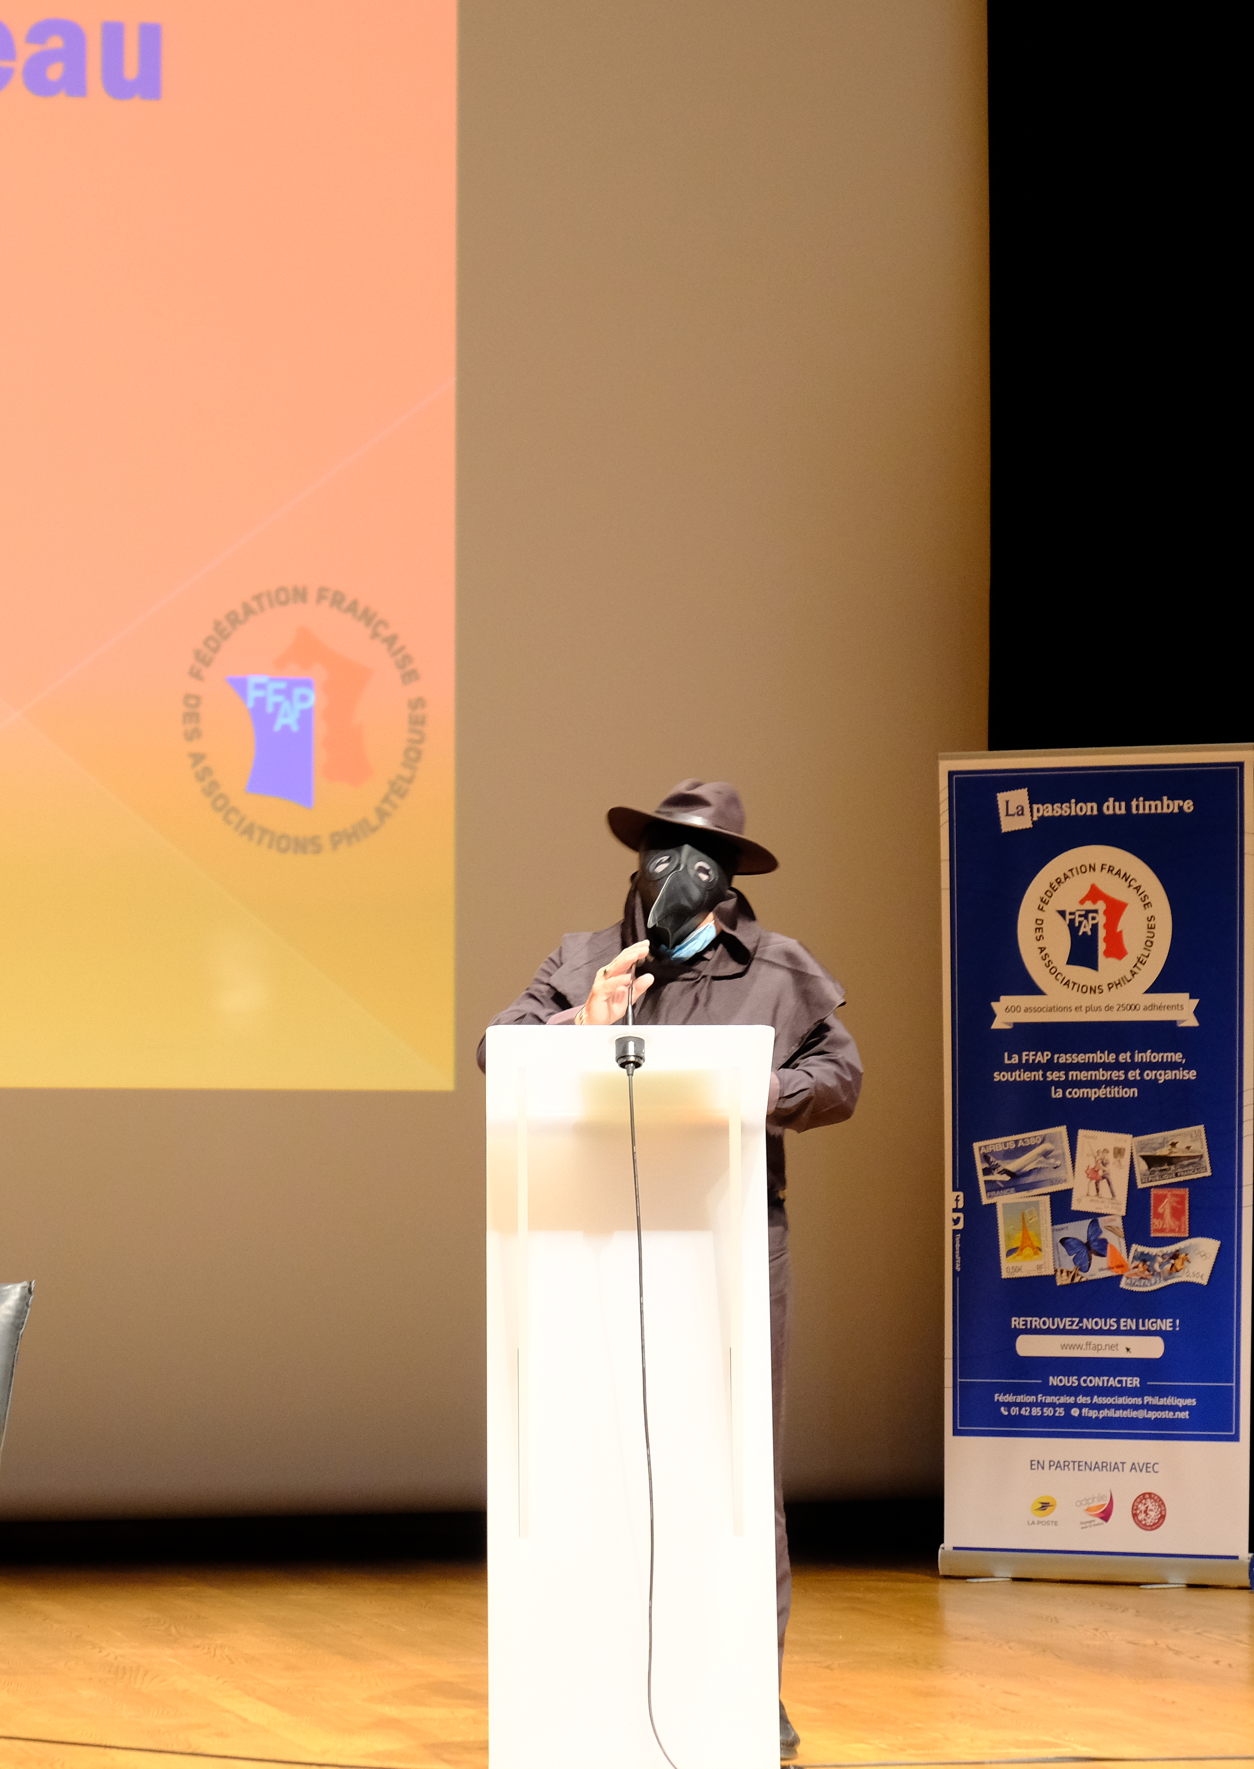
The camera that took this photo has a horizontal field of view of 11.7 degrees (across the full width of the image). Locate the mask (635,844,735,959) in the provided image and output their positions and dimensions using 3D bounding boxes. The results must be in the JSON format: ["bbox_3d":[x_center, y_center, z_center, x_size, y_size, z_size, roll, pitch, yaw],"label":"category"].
[{"bbox_3d":[0.098,0.027,10.480,0.165,0.200,0.200,12,-4,14],"label":"mask"}]

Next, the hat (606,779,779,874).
[{"bbox_3d":[0.127,-0.120,10.580,0.310,0.125,0.340,16,-8,11],"label":"hat"}]

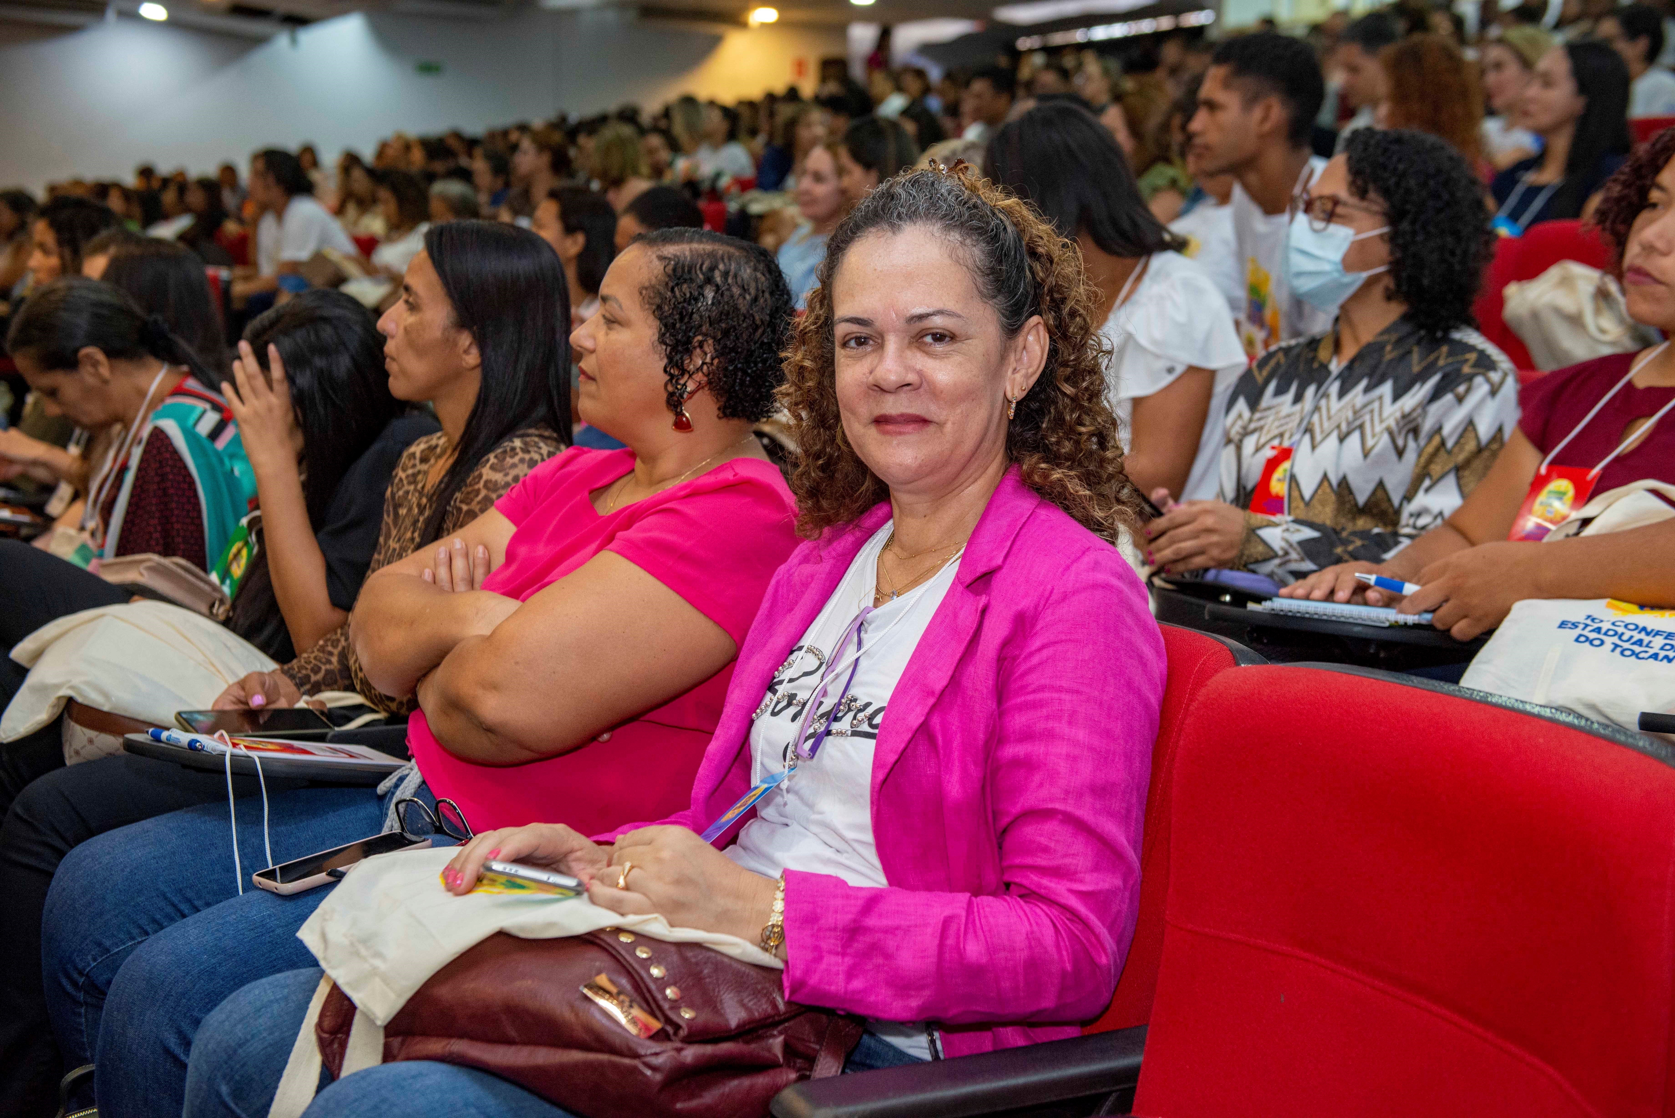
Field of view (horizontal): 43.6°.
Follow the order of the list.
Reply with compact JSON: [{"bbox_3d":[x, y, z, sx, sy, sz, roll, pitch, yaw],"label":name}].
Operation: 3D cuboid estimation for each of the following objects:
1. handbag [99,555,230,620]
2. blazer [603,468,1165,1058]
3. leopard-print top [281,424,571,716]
[{"bbox_3d":[-0.962,0.038,2.970,0.140,0.060,0.220,30,-9,-34],"label":"handbag"},{"bbox_3d":[0.020,0.160,1.610,0.380,0.460,0.440,-6,11,-32],"label":"blazer"},{"bbox_3d":[-0.540,0.075,2.570,0.380,0.500,0.430,-5,11,-25],"label":"leopard-print top"}]

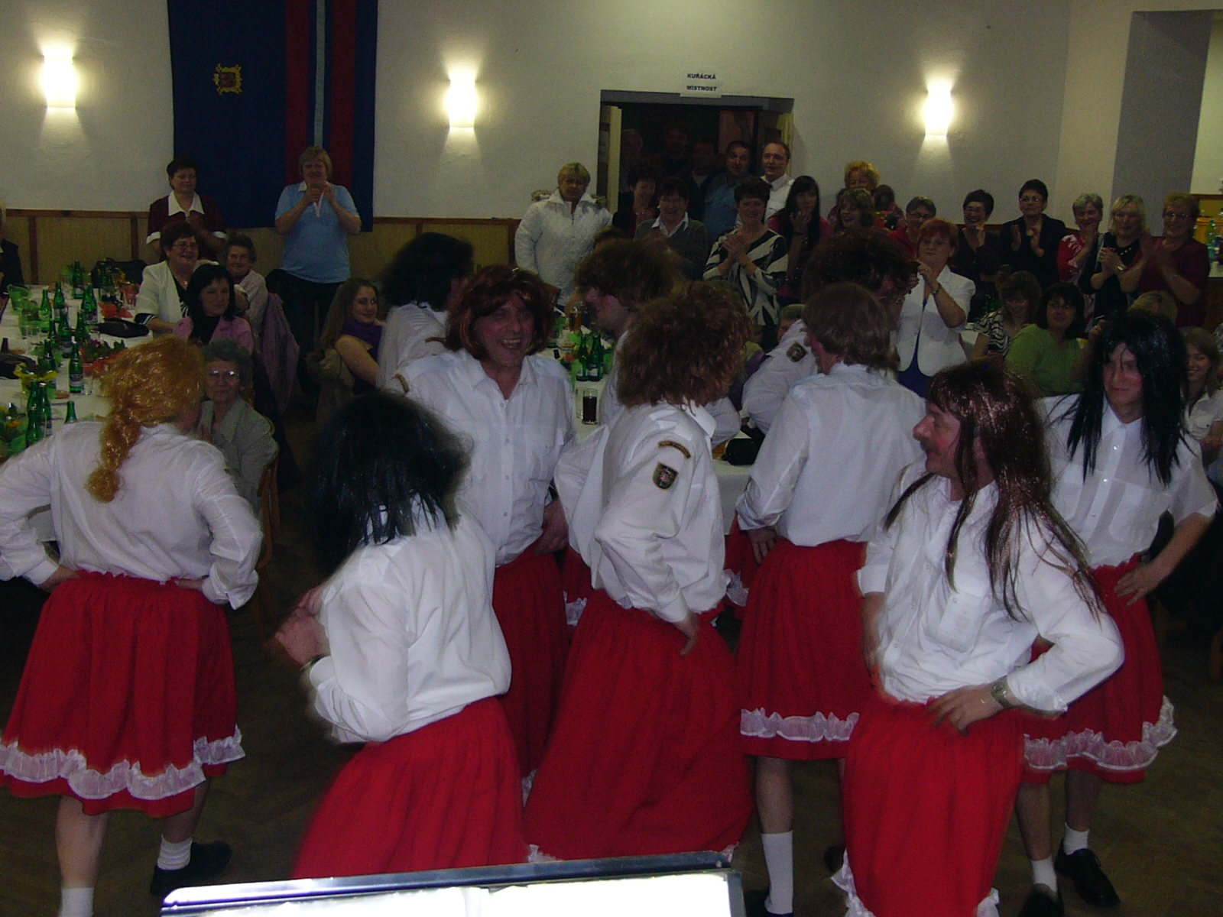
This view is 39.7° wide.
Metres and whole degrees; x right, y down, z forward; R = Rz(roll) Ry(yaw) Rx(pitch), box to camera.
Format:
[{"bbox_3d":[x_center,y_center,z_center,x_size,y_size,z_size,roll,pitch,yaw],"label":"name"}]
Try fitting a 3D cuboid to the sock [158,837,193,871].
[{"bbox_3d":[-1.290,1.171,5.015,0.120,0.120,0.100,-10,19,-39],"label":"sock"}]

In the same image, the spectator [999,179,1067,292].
[{"bbox_3d":[2.859,-1.115,11.845,0.500,1.638,0.380,5,14,10],"label":"spectator"}]

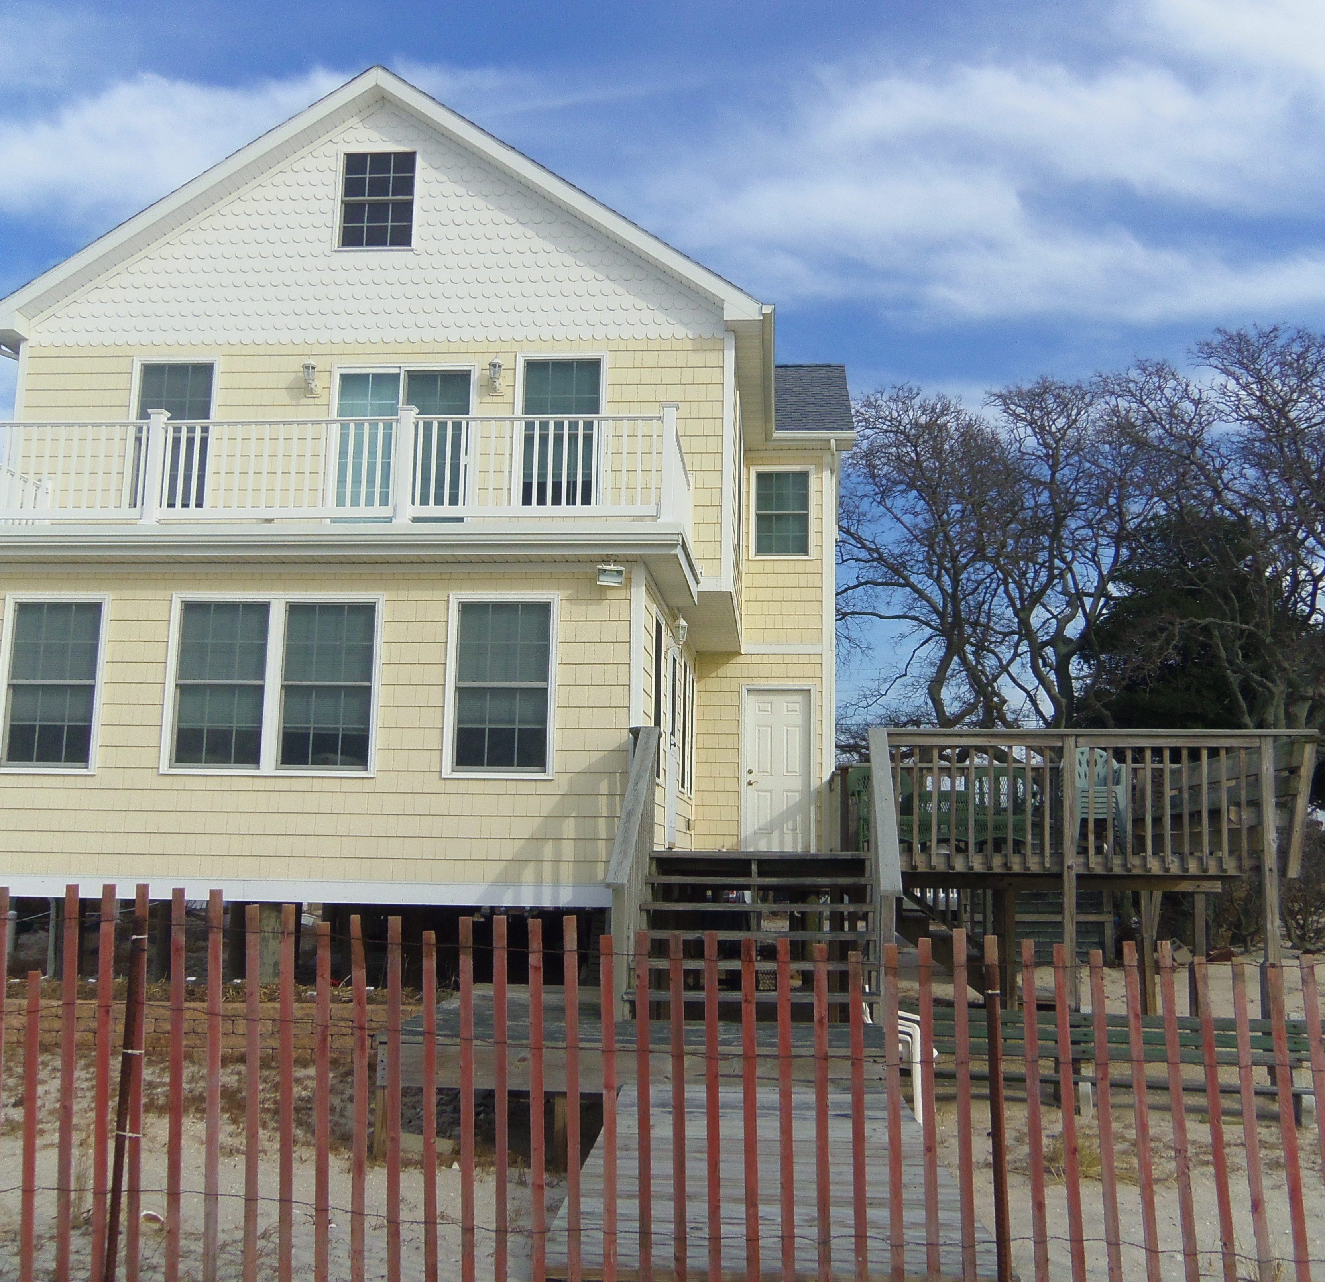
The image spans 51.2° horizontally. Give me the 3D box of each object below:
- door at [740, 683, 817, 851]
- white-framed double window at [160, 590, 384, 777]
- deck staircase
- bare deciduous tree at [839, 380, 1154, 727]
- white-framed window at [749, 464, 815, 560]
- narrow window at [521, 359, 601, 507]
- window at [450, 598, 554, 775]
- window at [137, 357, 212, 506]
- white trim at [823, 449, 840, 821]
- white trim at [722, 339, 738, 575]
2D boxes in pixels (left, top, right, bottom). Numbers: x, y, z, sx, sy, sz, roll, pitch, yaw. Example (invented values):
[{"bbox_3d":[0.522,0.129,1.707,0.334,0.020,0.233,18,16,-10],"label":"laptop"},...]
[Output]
[{"bbox_3d":[1.437,1.605,17.120,0.850,2.060,0.110,0,-9,4],"label":"door"},{"bbox_3d":[-3.248,0.356,11.520,1.820,1.510,0.120,0,-9,4],"label":"white-framed double window"},{"bbox_3d":[0.653,2.002,9.620,1.655,1.043,1.550,0,-8,5],"label":"deck staircase"},{"bbox_3d":[6.073,0.323,25.681,6.200,9.800,5.400,0,-9,4],"label":"bare deciduous tree"},{"bbox_3d":[1.533,-1.634,17.613,0.820,1.210,0.100,0,-9,4],"label":"white-framed window"},{"bbox_3d":[-1.014,-2.083,13.820,0.798,1.544,0.100,0,-8,5],"label":"narrow window"},{"bbox_3d":[-1.320,0.378,11.416,0.792,1.445,0.100,0,-8,5],"label":"window"},{"bbox_3d":[-4.984,-2.114,14.071,0.900,1.570,0.120,0,-9,4],"label":"window"},{"bbox_3d":[2.099,-0.034,17.356,0.159,4.802,0.150,0,-8,5],"label":"white trim"},{"bbox_3d":[0.670,-1.805,13.670,0.126,2.529,0.130,0,-8,5],"label":"white trim"}]

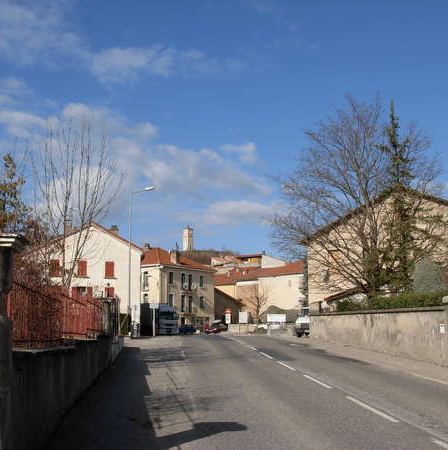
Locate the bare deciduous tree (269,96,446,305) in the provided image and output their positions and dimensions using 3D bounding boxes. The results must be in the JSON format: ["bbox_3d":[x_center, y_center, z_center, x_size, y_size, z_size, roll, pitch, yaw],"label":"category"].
[{"bbox_3d":[6.714,-0.728,33.510,8.200,12.344,7.600,-1,-9,6],"label":"bare deciduous tree"}]

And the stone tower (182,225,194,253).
[{"bbox_3d":[-22.750,9.272,422.120,5.100,16.750,5.100,6,-9,-41],"label":"stone tower"}]

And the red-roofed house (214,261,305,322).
[{"bbox_3d":[7.876,12.052,106.007,15.000,10.781,9.000,-7,-11,36],"label":"red-roofed house"}]

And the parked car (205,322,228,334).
[{"bbox_3d":[-0.810,11.633,74.092,1.700,1.318,4.100,-4,-10,25],"label":"parked car"}]

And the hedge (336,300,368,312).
[{"bbox_3d":[5.700,3.890,29.553,1.000,1.000,3.600,1,-9,-7],"label":"hedge"}]

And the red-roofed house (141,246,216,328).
[{"bbox_3d":[-9.425,9.695,97.737,12.000,12.496,12.400,-7,-11,37],"label":"red-roofed house"}]

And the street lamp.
[{"bbox_3d":[-5.326,2.223,42.160,1.700,9.442,0.300,-1,-9,6],"label":"street lamp"}]

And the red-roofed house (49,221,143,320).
[{"bbox_3d":[-15.918,6.182,75.040,10.200,11.689,11.000,4,-10,-22],"label":"red-roofed house"}]

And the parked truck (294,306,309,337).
[{"bbox_3d":[6.012,7.006,47.487,1.850,2.051,4.500,-1,-9,6],"label":"parked truck"}]

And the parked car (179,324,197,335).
[{"bbox_3d":[-4.764,13.623,85.927,1.750,1.273,4.100,-3,-9,20],"label":"parked car"}]

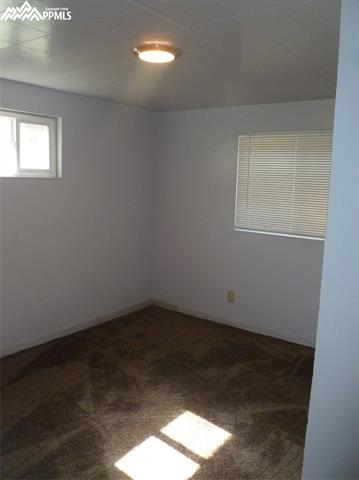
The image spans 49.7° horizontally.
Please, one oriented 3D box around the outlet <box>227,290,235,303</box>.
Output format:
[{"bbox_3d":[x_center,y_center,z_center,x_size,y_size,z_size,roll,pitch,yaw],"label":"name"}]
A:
[{"bbox_3d":[0.536,0.594,4.054,0.074,0.118,0.012,8,11,37],"label":"outlet"}]

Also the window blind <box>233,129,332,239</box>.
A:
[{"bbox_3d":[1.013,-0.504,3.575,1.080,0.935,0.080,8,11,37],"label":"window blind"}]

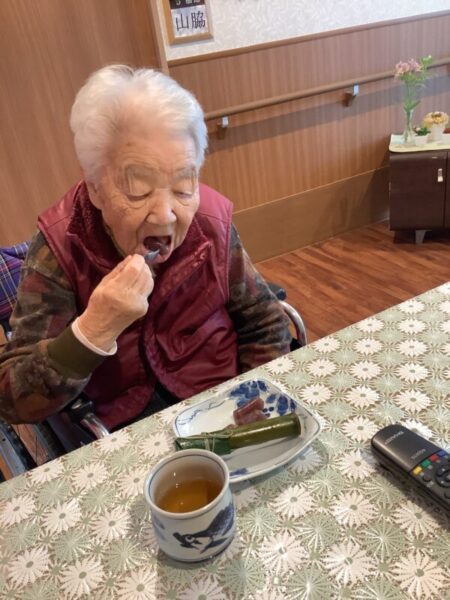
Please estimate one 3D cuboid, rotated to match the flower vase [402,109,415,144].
[{"bbox_3d":[0.897,-0.845,2.621,0.051,0.157,0.051,5,29,25],"label":"flower vase"}]

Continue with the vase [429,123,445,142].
[{"bbox_3d":[1.027,-0.810,2.601,0.067,0.078,0.067,5,29,25],"label":"vase"}]

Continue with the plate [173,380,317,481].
[{"bbox_3d":[0.020,0.154,0.608,0.144,0.029,0.147,-20,29,-22],"label":"plate"}]

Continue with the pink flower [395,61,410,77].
[{"bbox_3d":[0.827,-1.079,2.508,0.066,0.063,0.061,5,29,25],"label":"pink flower"}]

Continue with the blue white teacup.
[{"bbox_3d":[-0.030,0.194,0.506,0.082,0.064,0.082,-7,26,3],"label":"blue white teacup"}]

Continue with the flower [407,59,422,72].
[{"bbox_3d":[0.878,-1.087,2.490,0.063,0.060,0.060,5,29,25],"label":"flower"}]

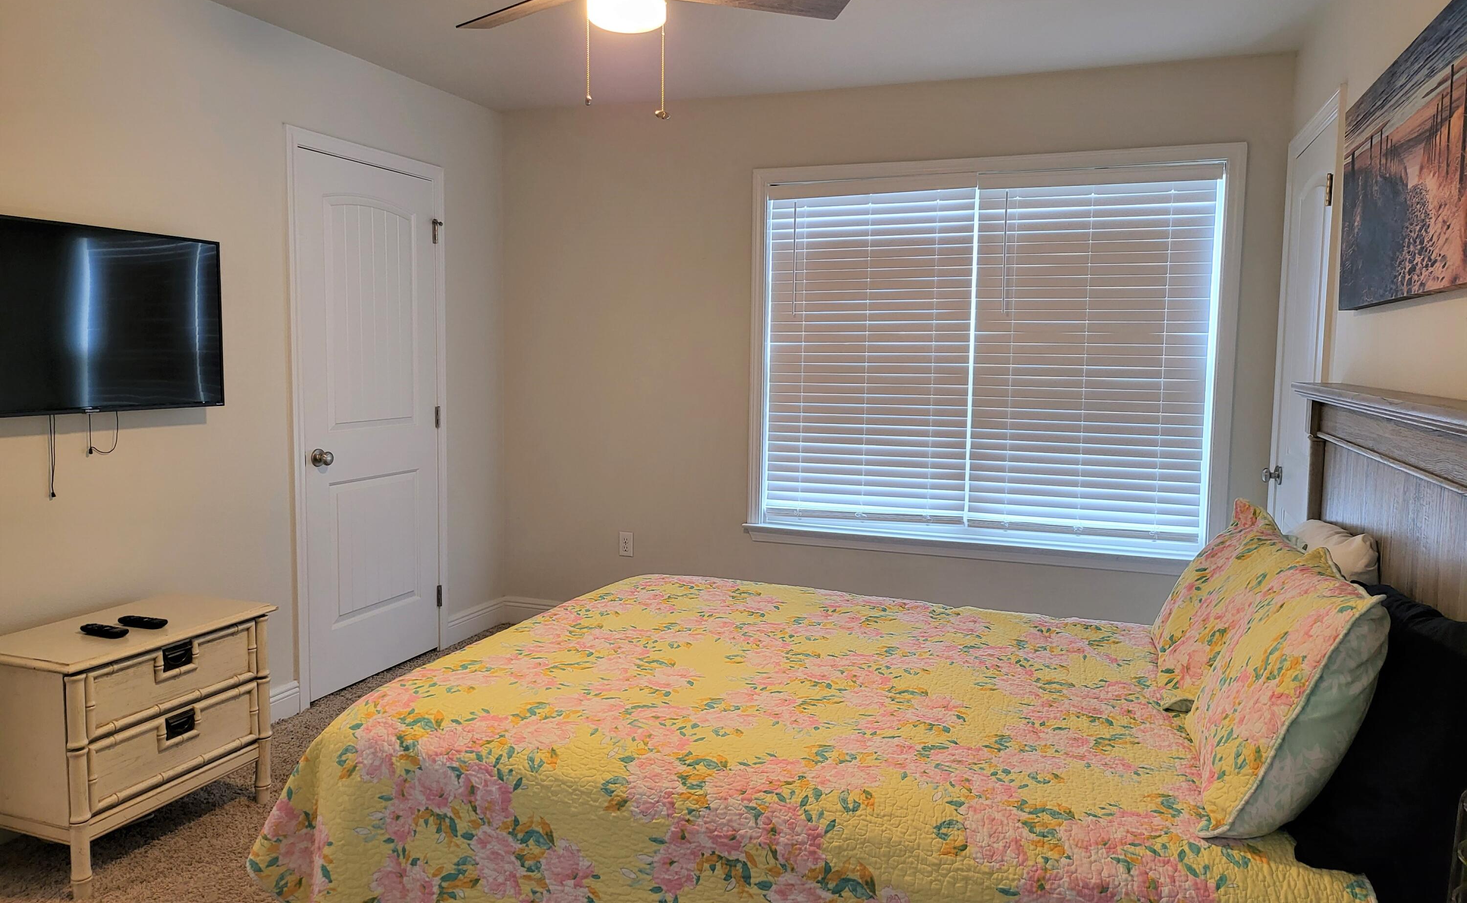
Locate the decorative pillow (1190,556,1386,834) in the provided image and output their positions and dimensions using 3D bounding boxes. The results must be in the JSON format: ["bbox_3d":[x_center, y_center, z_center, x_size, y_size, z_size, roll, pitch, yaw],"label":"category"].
[{"bbox_3d":[0.926,0.387,1.698,0.190,0.440,0.580,34,16,16],"label":"decorative pillow"}]

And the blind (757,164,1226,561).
[{"bbox_3d":[0.963,-0.383,4.099,1.770,1.450,0.070,3,6,21],"label":"blind"}]

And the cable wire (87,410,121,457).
[{"bbox_3d":[-1.831,-0.054,2.957,0.020,0.135,0.100,3,6,21],"label":"cable wire"}]

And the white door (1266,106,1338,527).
[{"bbox_3d":[1.837,0.006,3.322,0.050,2.050,0.790,3,6,21],"label":"white door"}]

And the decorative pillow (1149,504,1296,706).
[{"bbox_3d":[1.107,0.341,2.283,0.190,0.430,0.600,33,14,12],"label":"decorative pillow"}]

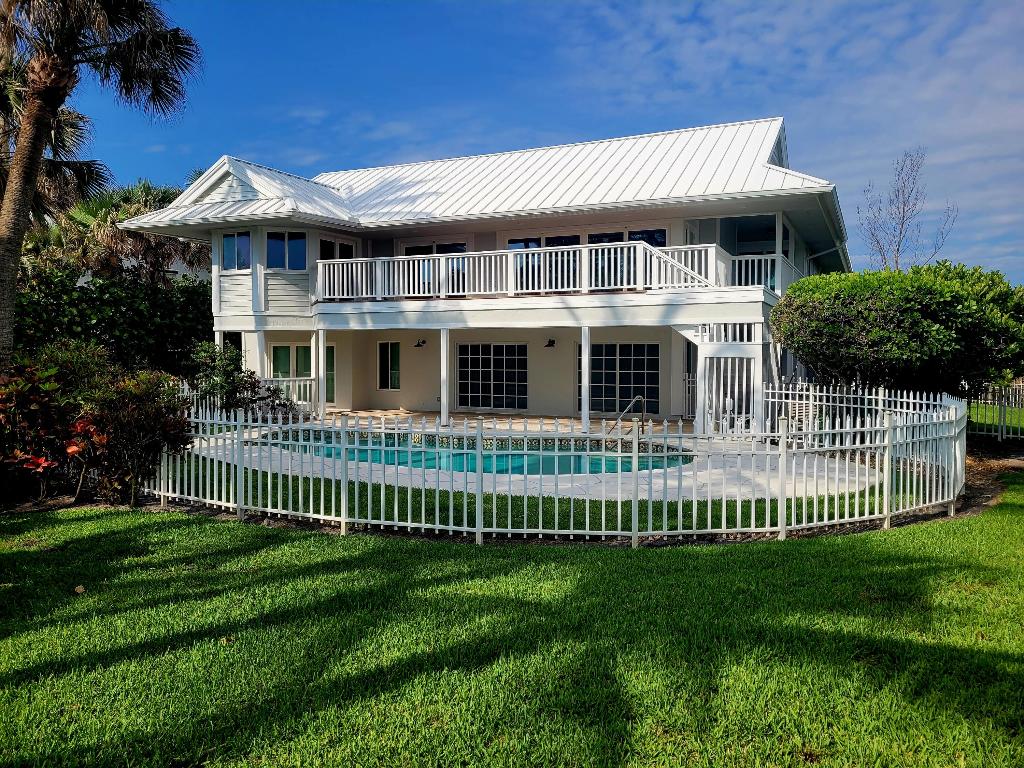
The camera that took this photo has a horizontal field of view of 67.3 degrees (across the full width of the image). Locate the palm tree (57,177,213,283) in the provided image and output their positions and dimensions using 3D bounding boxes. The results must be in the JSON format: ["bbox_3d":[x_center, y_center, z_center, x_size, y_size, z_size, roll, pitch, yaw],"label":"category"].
[{"bbox_3d":[-12.265,-2.896,24.891,4.300,7.425,4.200,0,3,0],"label":"palm tree"}]

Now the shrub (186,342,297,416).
[{"bbox_3d":[-6.618,0.032,18.823,2.500,2.092,2.200,0,3,0],"label":"shrub"}]

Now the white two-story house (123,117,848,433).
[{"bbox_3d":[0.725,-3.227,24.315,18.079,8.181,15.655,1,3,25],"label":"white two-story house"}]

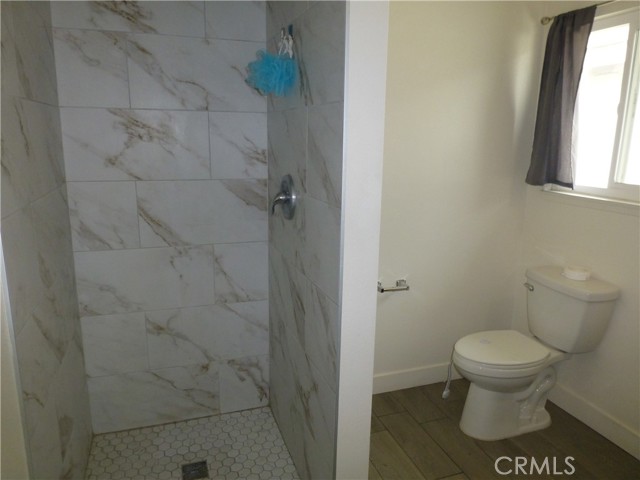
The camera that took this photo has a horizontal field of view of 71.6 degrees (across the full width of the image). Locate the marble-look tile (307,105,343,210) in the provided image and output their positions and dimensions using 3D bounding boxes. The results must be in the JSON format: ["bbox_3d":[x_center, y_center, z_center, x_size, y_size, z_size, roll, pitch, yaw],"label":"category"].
[{"bbox_3d":[0.015,-0.282,1.435,0.010,0.305,0.335,-3,13,-19],"label":"marble-look tile"}]

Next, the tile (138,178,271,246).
[{"bbox_3d":[-0.541,-0.129,2.115,0.597,0.305,0.010,-3,13,-19],"label":"tile"}]

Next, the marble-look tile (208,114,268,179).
[{"bbox_3d":[-0.381,-0.439,2.102,0.270,0.305,0.010,-3,13,-19],"label":"marble-look tile"}]

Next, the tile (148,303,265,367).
[{"bbox_3d":[-0.552,0.472,2.250,0.597,0.305,0.010,-3,13,-19],"label":"tile"}]

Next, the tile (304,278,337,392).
[{"bbox_3d":[0.003,0.319,1.570,0.010,0.305,0.335,-3,13,-19],"label":"tile"}]

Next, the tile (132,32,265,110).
[{"bbox_3d":[-0.533,-0.732,1.986,0.593,0.305,0.012,-3,12,-18],"label":"tile"}]

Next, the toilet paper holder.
[{"bbox_3d":[0.397,0.258,2.417,0.200,0.050,0.075,-3,13,-19],"label":"toilet paper holder"}]

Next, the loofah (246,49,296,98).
[{"bbox_3d":[-0.181,-0.623,1.660,0.165,0.165,0.170,-3,13,-19],"label":"loofah"}]

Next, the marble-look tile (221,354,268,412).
[{"bbox_3d":[-0.395,0.763,2.345,0.264,0.296,0.012,-3,12,-18],"label":"marble-look tile"}]

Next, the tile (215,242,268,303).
[{"bbox_3d":[-0.388,0.164,2.221,0.265,0.305,0.012,-3,12,-18],"label":"tile"}]

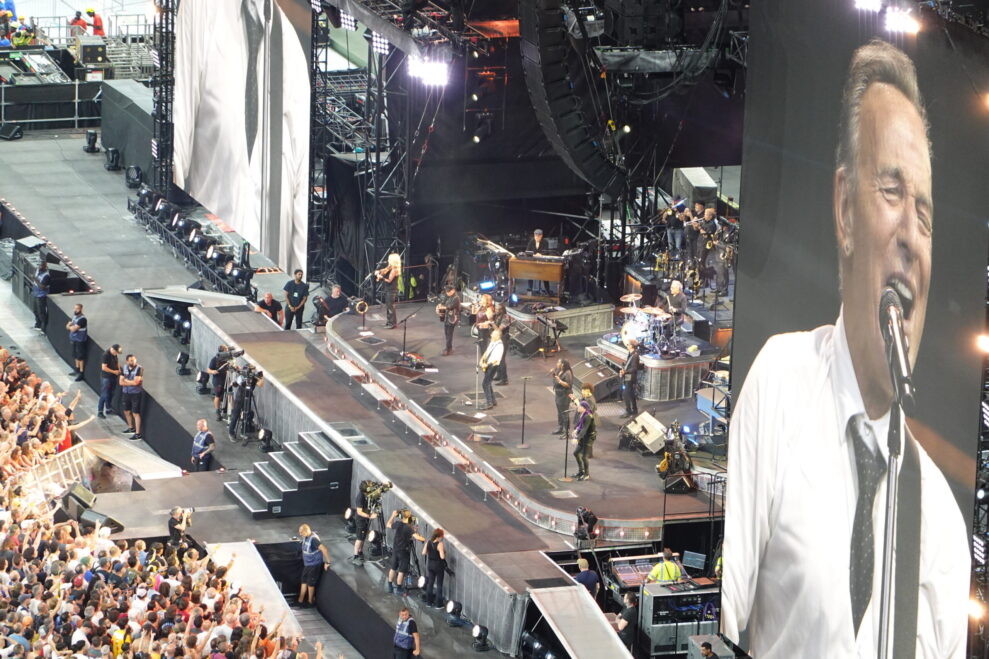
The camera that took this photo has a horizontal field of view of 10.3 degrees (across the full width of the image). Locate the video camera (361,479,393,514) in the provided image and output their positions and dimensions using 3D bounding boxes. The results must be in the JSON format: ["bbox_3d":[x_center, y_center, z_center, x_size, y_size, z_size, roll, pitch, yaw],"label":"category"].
[{"bbox_3d":[-2.389,3.390,112.178,0.350,0.450,0.700,15,20,39],"label":"video camera"}]

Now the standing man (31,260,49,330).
[{"bbox_3d":[-11.465,-0.847,138.573,0.380,1.800,0.520,-9,18,-36],"label":"standing man"}]

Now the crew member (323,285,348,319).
[{"bbox_3d":[-3.663,-0.172,126.234,0.560,1.730,0.420,-10,20,-37],"label":"crew member"}]

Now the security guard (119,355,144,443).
[{"bbox_3d":[-8.157,1.528,123.618,0.550,1.850,0.420,13,20,33],"label":"security guard"}]

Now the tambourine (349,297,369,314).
[{"bbox_3d":[-2.957,-0.504,123.068,0.270,0.270,0.070,4,17,9],"label":"tambourine"}]

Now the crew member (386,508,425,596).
[{"bbox_3d":[-1.883,4.602,113.694,0.680,1.790,0.520,10,17,29],"label":"crew member"}]

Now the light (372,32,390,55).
[{"bbox_3d":[-2.541,-6.430,123.500,0.220,0.500,0.520,-18,31,-33],"label":"light"}]

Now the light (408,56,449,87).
[{"bbox_3d":[-1.308,-5.190,110.500,0.850,0.600,0.350,11,19,29],"label":"light"}]

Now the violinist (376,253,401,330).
[{"bbox_3d":[-2.383,-0.899,125.848,0.540,1.730,0.460,0,16,-8],"label":"violinist"}]

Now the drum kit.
[{"bbox_3d":[3.411,-0.066,120.102,1.200,1.150,1.700,-4,17,-19],"label":"drum kit"}]

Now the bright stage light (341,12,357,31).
[{"bbox_3d":[-3.067,-6.458,115.000,0.200,0.500,0.520,-11,21,-38],"label":"bright stage light"}]

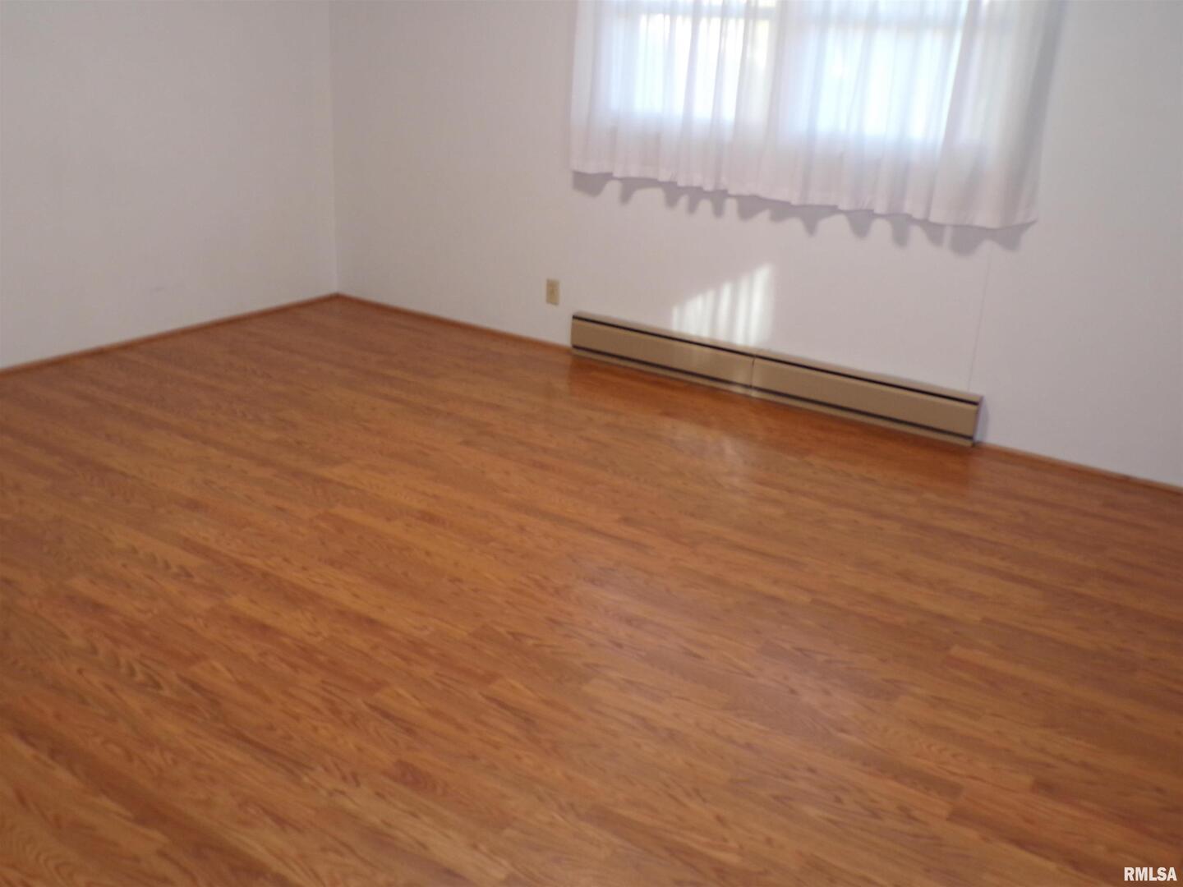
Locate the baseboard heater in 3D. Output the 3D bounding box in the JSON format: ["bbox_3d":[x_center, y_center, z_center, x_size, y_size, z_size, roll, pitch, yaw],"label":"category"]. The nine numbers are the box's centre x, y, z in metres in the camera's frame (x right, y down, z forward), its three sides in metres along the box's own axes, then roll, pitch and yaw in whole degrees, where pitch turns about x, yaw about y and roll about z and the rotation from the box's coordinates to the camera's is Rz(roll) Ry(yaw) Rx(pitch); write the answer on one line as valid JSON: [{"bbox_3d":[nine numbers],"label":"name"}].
[{"bbox_3d":[0.691,-0.296,4.564,1.825,0.187,0.065,16,24,29],"label":"baseboard heater"}]

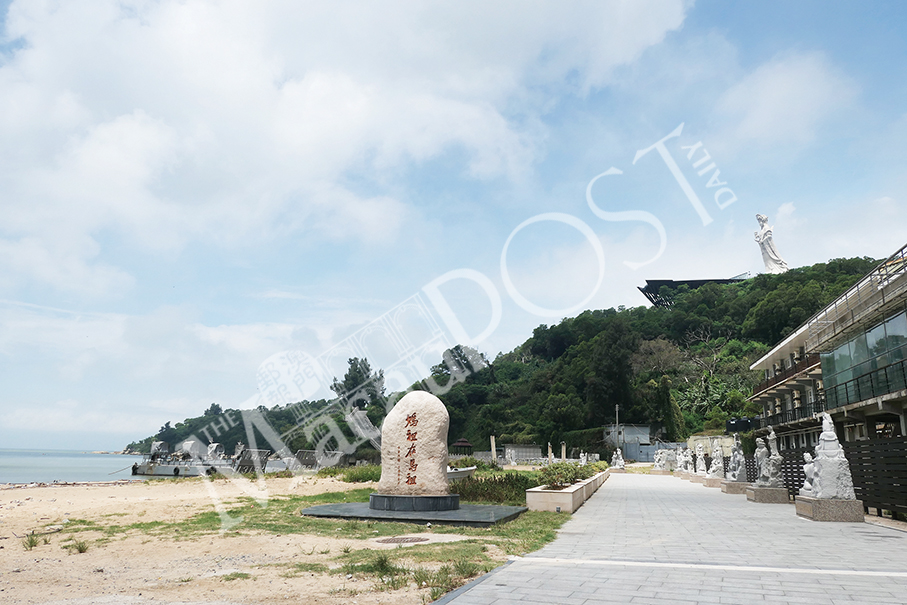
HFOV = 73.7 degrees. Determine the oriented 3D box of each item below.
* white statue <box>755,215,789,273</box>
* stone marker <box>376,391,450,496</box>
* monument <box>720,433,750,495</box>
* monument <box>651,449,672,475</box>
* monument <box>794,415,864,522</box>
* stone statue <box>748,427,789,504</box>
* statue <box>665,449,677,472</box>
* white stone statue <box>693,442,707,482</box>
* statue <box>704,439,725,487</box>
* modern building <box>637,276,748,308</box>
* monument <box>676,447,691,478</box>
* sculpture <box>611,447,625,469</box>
[{"bbox_3d":[135.200,-24.900,258.200,11.500,28.800,10.000,0,-15,6],"label":"white statue"},{"bbox_3d":[-1.045,3.795,16.497,1.972,2.749,0.965,-2,-15,11],"label":"stone marker"},{"bbox_3d":[12.616,7.190,27.164,1.068,2.640,1.511,-3,-15,15],"label":"monument"},{"bbox_3d":[21.848,16.788,63.609,1.800,2.400,1.300,-3,-15,15],"label":"monument"},{"bbox_3d":[9.360,4.127,15.391,1.138,2.589,1.612,-3,-15,15],"label":"monument"},{"bbox_3d":[12.000,6.200,23.200,1.250,2.800,1.720,-3,-15,15],"label":"stone statue"},{"bbox_3d":[25.358,18.514,70.500,1.200,2.400,1.350,-3,-15,15],"label":"statue"},{"bbox_3d":[18.100,11.800,44.500,1.250,2.850,1.720,-3,-15,15],"label":"white stone statue"},{"bbox_3d":[15.601,9.605,36.075,1.250,2.550,1.550,-3,-15,15],"label":"statue"},{"bbox_3d":[114.192,-6.318,283.000,51.000,13.500,16.000,-1,-15,6],"label":"modern building"},{"bbox_3d":[18.850,13.070,48.879,1.250,2.350,1.500,-3,-15,15],"label":"monument"},{"bbox_3d":[18.729,17.762,68.849,1.400,2.200,1.150,-3,-15,15],"label":"sculpture"}]

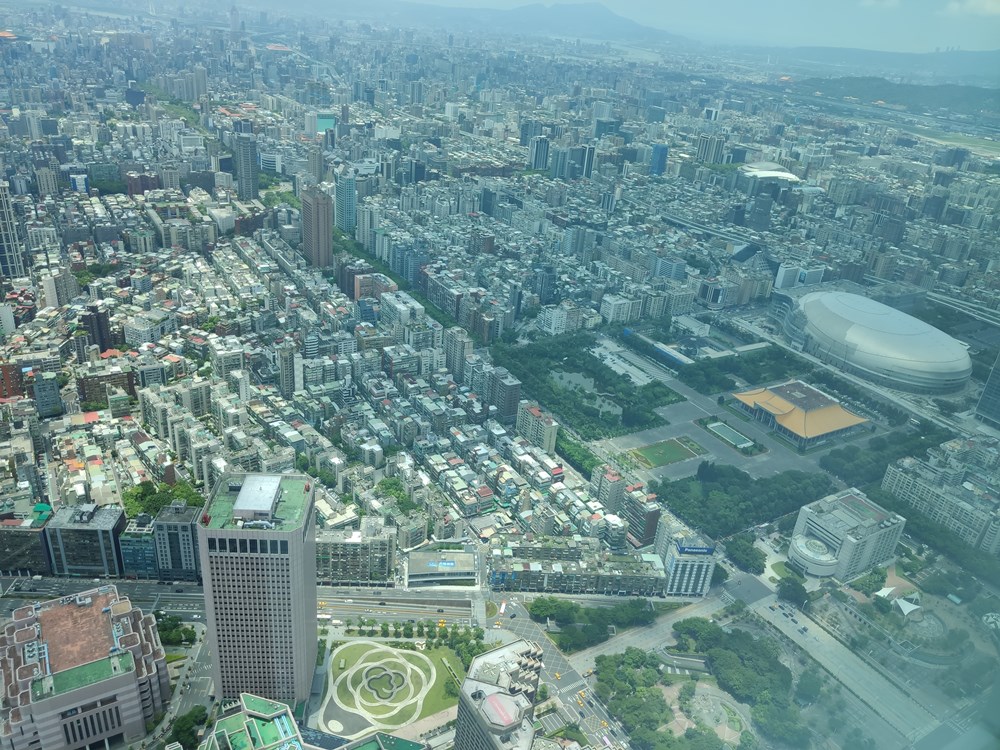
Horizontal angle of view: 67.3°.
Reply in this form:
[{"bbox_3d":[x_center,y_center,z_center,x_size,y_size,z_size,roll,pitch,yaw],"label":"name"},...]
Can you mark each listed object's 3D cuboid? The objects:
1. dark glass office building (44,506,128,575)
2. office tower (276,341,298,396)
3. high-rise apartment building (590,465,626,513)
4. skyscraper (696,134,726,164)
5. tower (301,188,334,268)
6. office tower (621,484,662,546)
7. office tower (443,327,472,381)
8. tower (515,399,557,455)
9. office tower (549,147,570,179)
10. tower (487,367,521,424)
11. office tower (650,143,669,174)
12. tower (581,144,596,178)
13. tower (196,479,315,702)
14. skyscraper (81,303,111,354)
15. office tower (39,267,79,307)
[{"bbox_3d":[-287.740,116.750,527.070,42.830,44.830,23.540,3,26,-7],"label":"dark glass office building"},{"bbox_3d":[-216.830,-1.170,768.490,12.350,57.420,9.230,18,28,23],"label":"office tower"},{"bbox_3d":[90.420,99.870,643.290,16.500,39.500,27.000,-9,30,-28],"label":"high-rise apartment building"},{"bbox_3d":[670.730,-717.180,2388.010,39.360,82.370,69.230,-10,30,-29],"label":"skyscraper"},{"bbox_3d":[-279.360,-223.380,1149.150,27.870,109.870,57.810,-10,30,-30],"label":"tower"},{"bbox_3d":[112.000,116.280,613.730,17.000,40.000,31.500,-9,30,-28],"label":"office tower"},{"bbox_3d":[-46.920,-22.610,848.170,12.910,57.470,44.290,-10,30,-30],"label":"office tower"},{"bbox_3d":[35.320,51.610,737.380,16.460,37.000,47.770,-10,30,-30],"label":"tower"},{"bbox_3d":[149.610,-526.010,1880.530,34.000,80.000,34.000,-9,30,-28],"label":"office tower"},{"bbox_3d":[4.470,21.200,776.920,16.600,51.030,31.640,-10,30,-30],"label":"tower"},{"bbox_3d":[440.200,-592.530,2081.480,26.260,84.580,27.710,-10,30,-29],"label":"office tower"},{"bbox_3d":[228.940,-557.830,1967.130,21.360,82.840,21.490,-10,30,-29],"label":"tower"},{"bbox_3d":[-135.300,126.080,434.940,53.120,136.000,52.370,2,26,-7],"label":"tower"},{"bbox_3d":[-441.990,-51.670,824.840,26.470,52.150,22.000,-11,31,-31],"label":"skyscraper"},{"bbox_3d":[-540.370,-105.030,927.770,14.730,43.740,39.460,9,26,6],"label":"office tower"}]

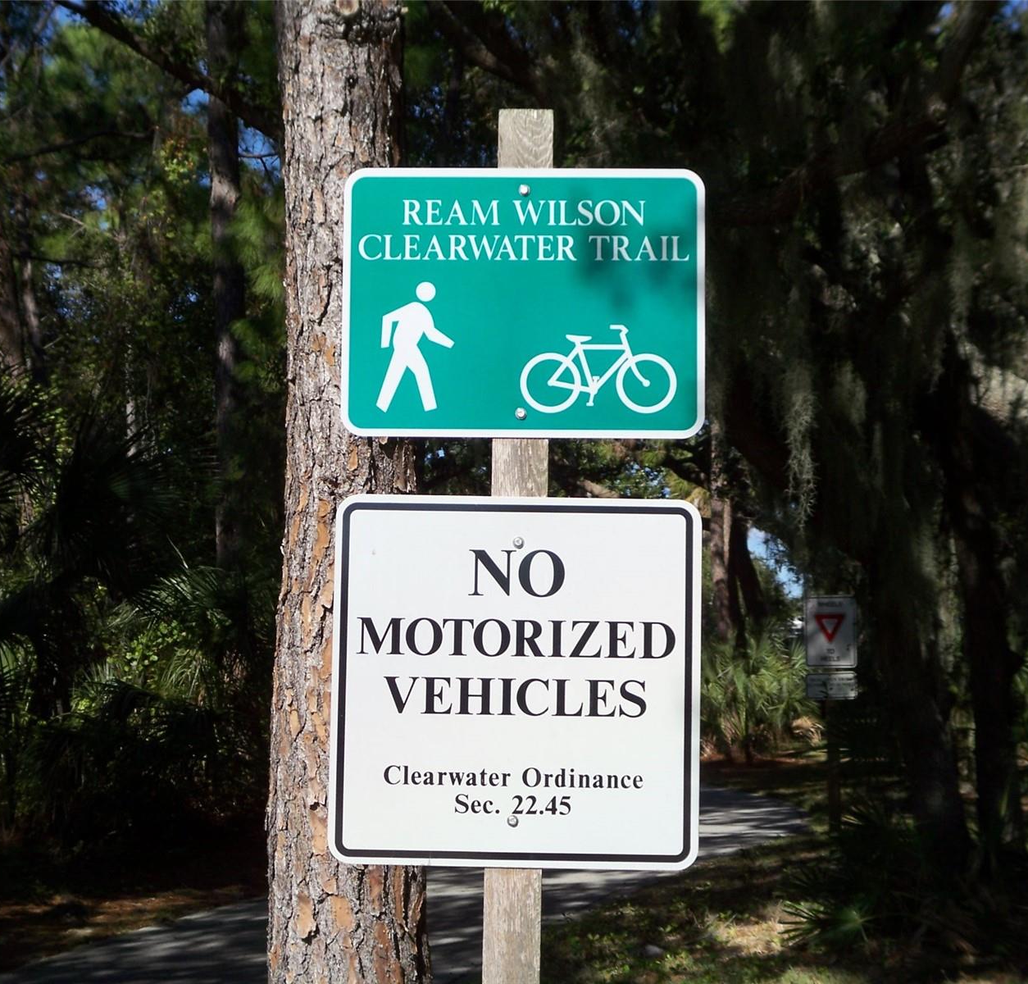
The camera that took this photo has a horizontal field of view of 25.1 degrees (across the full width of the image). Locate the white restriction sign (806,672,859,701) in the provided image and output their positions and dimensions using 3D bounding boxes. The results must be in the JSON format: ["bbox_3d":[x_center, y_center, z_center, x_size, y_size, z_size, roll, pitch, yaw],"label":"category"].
[{"bbox_3d":[3.302,2.008,23.970,0.610,0.305,0.015,-3,-6,31],"label":"white restriction sign"}]

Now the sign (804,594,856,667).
[{"bbox_3d":[3.292,1.452,24.030,0.610,0.762,0.015,-3,-6,31],"label":"sign"}]

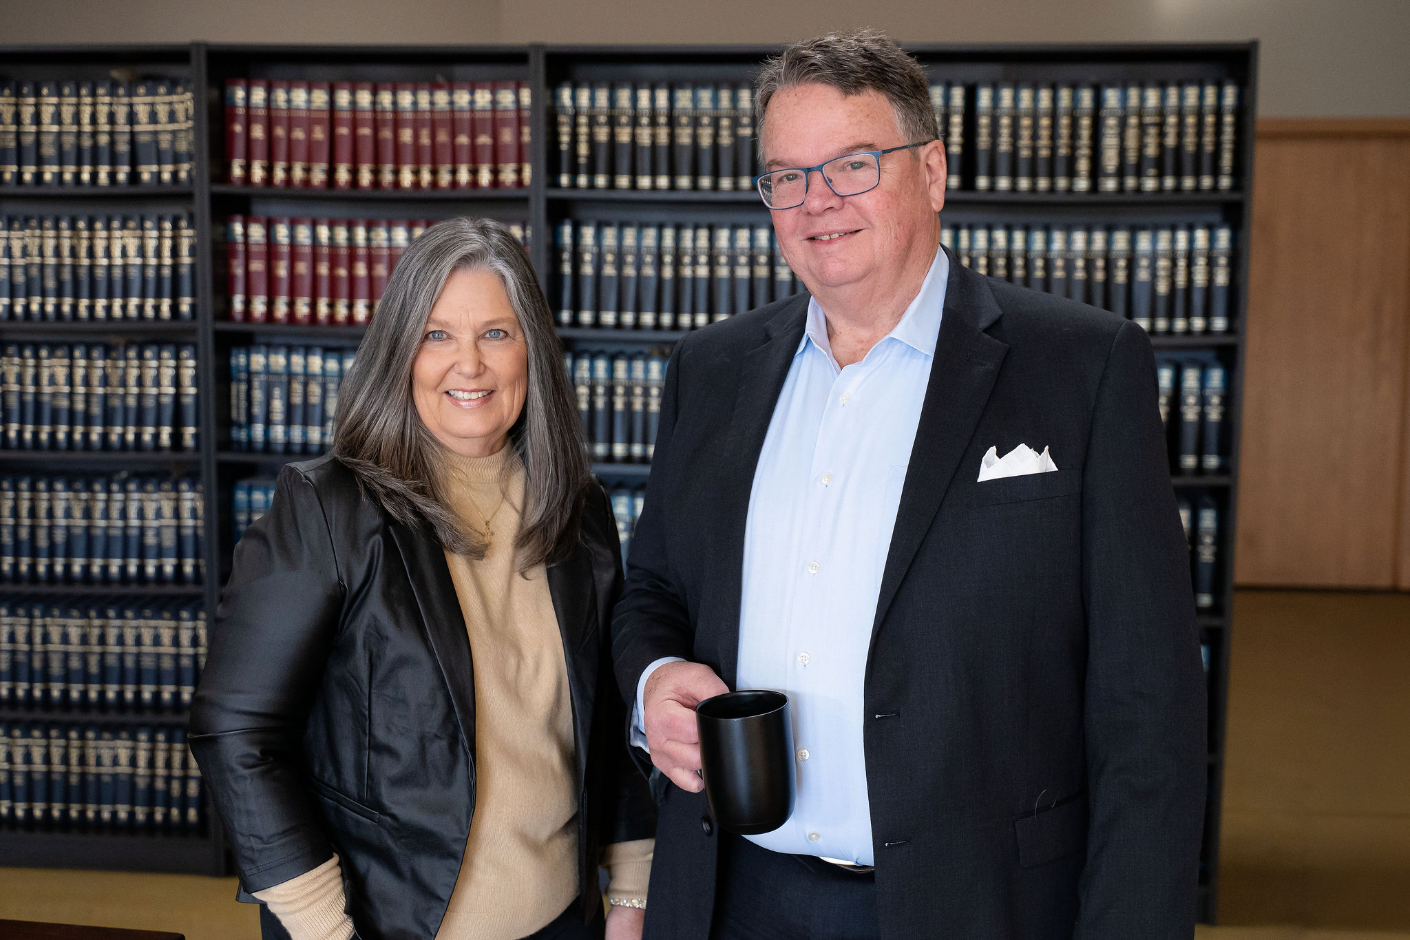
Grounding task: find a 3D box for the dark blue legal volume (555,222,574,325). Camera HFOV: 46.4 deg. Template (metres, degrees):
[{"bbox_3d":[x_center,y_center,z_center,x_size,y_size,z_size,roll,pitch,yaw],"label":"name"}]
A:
[{"bbox_3d":[-0.324,-0.473,4.001,0.047,0.249,0.178,1,7,5],"label":"dark blue legal volume"}]

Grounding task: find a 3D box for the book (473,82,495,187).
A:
[{"bbox_3d":[-0.512,-0.793,3.958,0.048,0.253,0.170,1,7,5],"label":"book"}]

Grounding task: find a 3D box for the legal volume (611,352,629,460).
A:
[{"bbox_3d":[-0.196,-0.153,4.026,0.049,0.249,0.178,1,7,5],"label":"legal volume"}]

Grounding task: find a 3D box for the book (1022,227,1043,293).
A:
[{"bbox_3d":[0.763,-0.450,3.867,0.046,0.254,0.178,1,7,6],"label":"book"}]

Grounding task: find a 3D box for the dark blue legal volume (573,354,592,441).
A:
[{"bbox_3d":[-0.282,-0.159,4.010,0.044,0.255,0.185,1,7,5],"label":"dark blue legal volume"}]

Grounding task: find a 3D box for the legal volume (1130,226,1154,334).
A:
[{"bbox_3d":[1.008,-0.445,3.843,0.050,0.254,0.178,1,7,6],"label":"legal volume"}]

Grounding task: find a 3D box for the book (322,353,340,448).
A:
[{"bbox_3d":[-0.907,-0.177,4.119,0.046,0.248,0.175,1,7,5],"label":"book"}]

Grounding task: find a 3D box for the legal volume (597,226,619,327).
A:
[{"bbox_3d":[-0.220,-0.472,3.962,0.052,0.254,0.178,1,7,6],"label":"legal volume"}]

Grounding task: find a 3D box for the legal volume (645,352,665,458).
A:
[{"bbox_3d":[-0.111,-0.157,3.999,0.046,0.254,0.170,1,7,6],"label":"legal volume"}]

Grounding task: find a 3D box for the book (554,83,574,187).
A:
[{"bbox_3d":[-0.320,-0.788,3.940,0.044,0.255,0.170,1,7,5],"label":"book"}]

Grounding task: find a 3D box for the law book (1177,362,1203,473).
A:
[{"bbox_3d":[1.124,-0.130,3.875,0.050,0.254,0.185,1,7,5],"label":"law book"}]

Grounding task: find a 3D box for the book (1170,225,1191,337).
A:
[{"bbox_3d":[1.101,-0.443,3.865,0.048,0.249,0.178,1,7,5],"label":"book"}]

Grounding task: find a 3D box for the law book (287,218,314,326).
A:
[{"bbox_3d":[-0.963,-0.484,4.046,0.053,0.254,0.170,1,7,6],"label":"law book"}]

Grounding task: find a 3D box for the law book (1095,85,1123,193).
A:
[{"bbox_3d":[0.925,-0.760,3.817,0.051,0.245,0.185,1,7,5],"label":"law book"}]

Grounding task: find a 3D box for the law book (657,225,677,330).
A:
[{"bbox_3d":[-0.080,-0.468,3.955,0.040,0.250,0.170,1,7,5],"label":"law book"}]

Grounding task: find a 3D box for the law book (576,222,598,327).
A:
[{"bbox_3d":[-0.273,-0.477,4.020,0.045,0.253,0.175,1,7,5],"label":"law book"}]

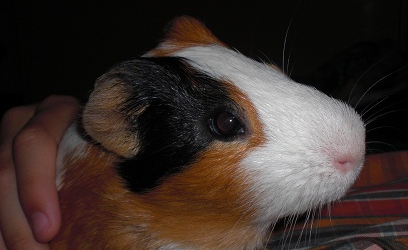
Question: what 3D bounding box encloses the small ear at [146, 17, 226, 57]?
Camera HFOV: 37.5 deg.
[{"bbox_3d":[-0.007,-0.036,0.245,0.028,0.017,0.020,5,15,18],"label":"small ear"}]

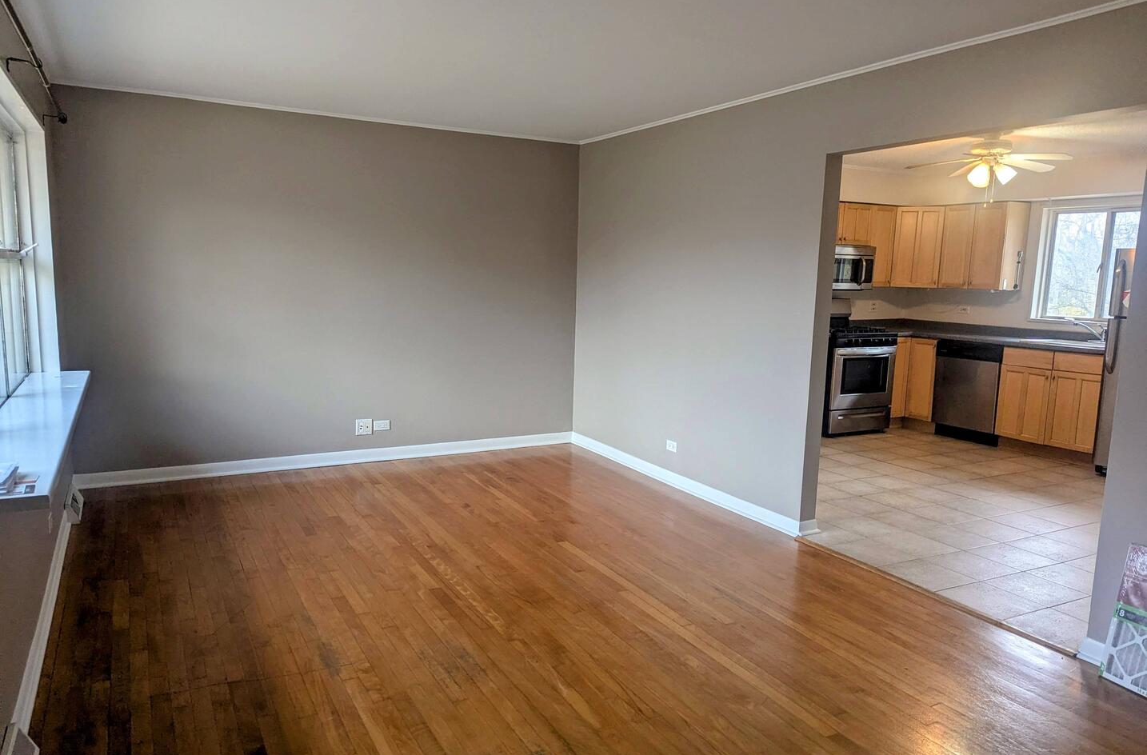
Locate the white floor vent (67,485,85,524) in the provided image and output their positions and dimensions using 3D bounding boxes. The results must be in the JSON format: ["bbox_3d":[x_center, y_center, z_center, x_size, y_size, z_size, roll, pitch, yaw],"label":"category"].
[{"bbox_3d":[-2.783,0.706,4.441,0.066,0.108,0.435,-3,9,-29],"label":"white floor vent"}]

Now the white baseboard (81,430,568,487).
[{"bbox_3d":[-1.530,0.564,5.705,3.490,0.090,0.028,-3,9,-29],"label":"white baseboard"}]

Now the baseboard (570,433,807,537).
[{"bbox_3d":[0.605,0.663,5.438,0.028,0.090,2.575,-3,9,-29],"label":"baseboard"}]

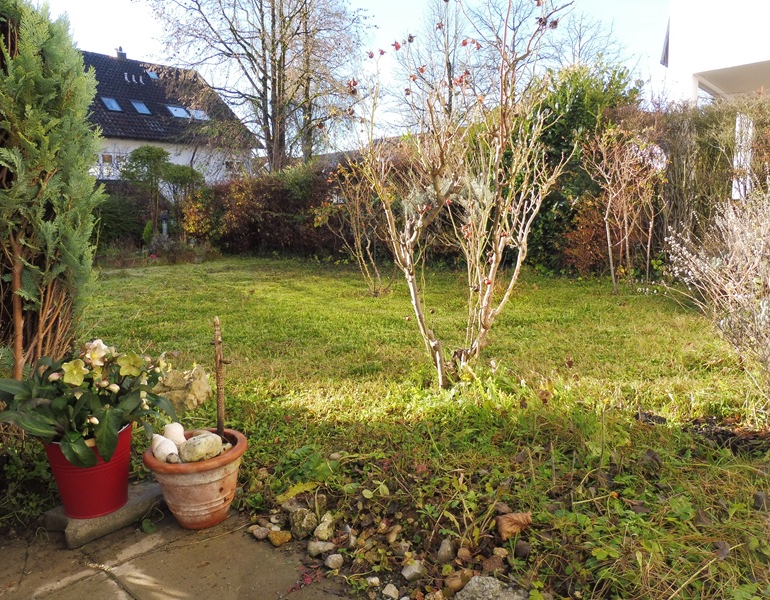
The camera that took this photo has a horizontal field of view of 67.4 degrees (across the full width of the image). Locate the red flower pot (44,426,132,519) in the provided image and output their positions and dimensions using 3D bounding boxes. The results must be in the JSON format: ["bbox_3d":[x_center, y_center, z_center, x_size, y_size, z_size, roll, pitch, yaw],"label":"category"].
[{"bbox_3d":[-0.783,0.450,1.552,0.216,0.208,0.216,0,10,0],"label":"red flower pot"}]

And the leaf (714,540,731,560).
[{"bbox_3d":[0.765,0.567,1.308,0.038,0.020,0.045,4,9,31],"label":"leaf"}]

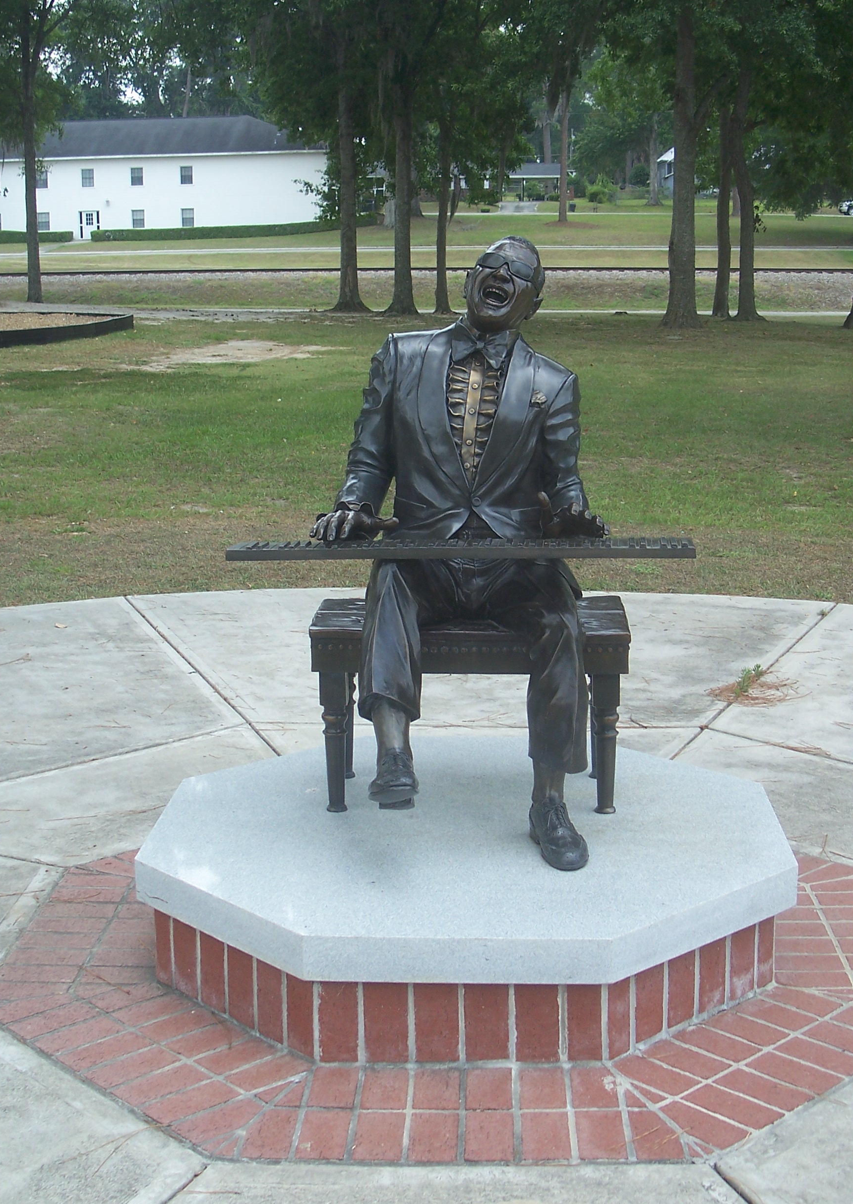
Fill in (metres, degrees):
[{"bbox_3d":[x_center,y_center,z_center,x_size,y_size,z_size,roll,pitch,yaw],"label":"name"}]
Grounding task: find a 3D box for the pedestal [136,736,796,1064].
[{"bbox_3d":[0.101,0.690,4.312,1.535,0.299,1.535,0,11,2],"label":"pedestal"}]

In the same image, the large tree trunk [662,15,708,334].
[{"bbox_3d":[6.660,-11.099,44.235,0.970,7.974,0.970,-1,11,0],"label":"large tree trunk"}]

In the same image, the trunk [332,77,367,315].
[{"bbox_3d":[-2.334,-12.293,52.342,0.900,6.857,0.900,-1,11,0],"label":"trunk"}]

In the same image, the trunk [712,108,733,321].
[{"bbox_3d":[8.695,-11.422,50.410,0.520,6.147,0.520,-1,11,0],"label":"trunk"}]

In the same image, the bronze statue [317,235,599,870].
[{"bbox_3d":[0.079,-0.165,4.176,0.670,1.430,0.850,0,11,3],"label":"bronze statue"}]

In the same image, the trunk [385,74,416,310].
[{"bbox_3d":[-0.765,-12.270,52.332,0.880,6.968,0.880,-1,11,0],"label":"trunk"}]

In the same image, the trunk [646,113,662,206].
[{"bbox_3d":[19.799,-38.541,149.249,1.100,7.830,1.100,-1,11,0],"label":"trunk"}]

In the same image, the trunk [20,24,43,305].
[{"bbox_3d":[-11.999,-13.250,52.201,0.450,8.332,0.450,-1,11,0],"label":"trunk"}]

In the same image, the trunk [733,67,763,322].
[{"bbox_3d":[9.245,-11.664,49.316,0.750,7.125,0.750,-1,11,0],"label":"trunk"}]

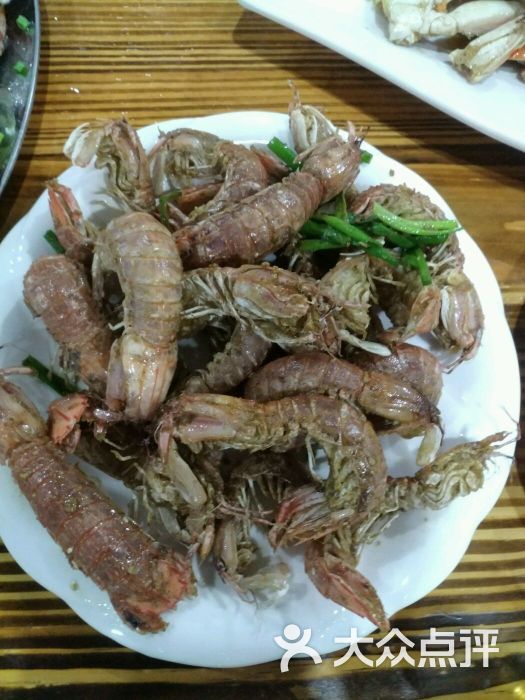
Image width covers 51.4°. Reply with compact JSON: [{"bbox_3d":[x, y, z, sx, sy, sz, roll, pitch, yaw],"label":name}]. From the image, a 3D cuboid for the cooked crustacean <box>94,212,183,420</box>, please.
[{"bbox_3d":[-0.065,-0.019,0.290,0.038,0.039,0.105,-1,70,0],"label":"cooked crustacean"}]

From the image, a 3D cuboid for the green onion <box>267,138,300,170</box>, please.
[{"bbox_3d":[0.013,-0.117,0.324,0.008,0.008,0.024,-36,74,-12],"label":"green onion"}]

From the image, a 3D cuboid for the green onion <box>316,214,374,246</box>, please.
[{"bbox_3d":[0.045,-0.065,0.298,0.032,0.008,0.008,24,72,8],"label":"green onion"}]

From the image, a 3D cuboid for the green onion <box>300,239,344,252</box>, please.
[{"bbox_3d":[0.033,-0.058,0.301,0.024,0.007,0.007,0,70,0],"label":"green onion"}]

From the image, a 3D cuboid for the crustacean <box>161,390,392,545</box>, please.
[{"bbox_3d":[0.006,0.057,0.262,0.101,0.036,0.060,4,70,1],"label":"crustacean"}]

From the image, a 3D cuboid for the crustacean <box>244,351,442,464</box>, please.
[{"bbox_3d":[0.042,0.028,0.278,0.095,0.038,0.049,6,70,2],"label":"crustacean"}]

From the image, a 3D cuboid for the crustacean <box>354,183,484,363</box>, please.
[{"bbox_3d":[0.087,-0.043,0.309,0.061,0.037,0.096,0,70,0],"label":"crustacean"}]

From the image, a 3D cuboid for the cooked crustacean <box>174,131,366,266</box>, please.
[{"bbox_3d":[0.004,-0.086,0.311,0.107,0.034,0.032,-32,73,-11],"label":"cooked crustacean"}]

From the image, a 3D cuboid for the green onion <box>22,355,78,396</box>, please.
[{"bbox_3d":[-0.114,0.014,0.294,0.037,0.008,0.009,30,73,10],"label":"green onion"}]

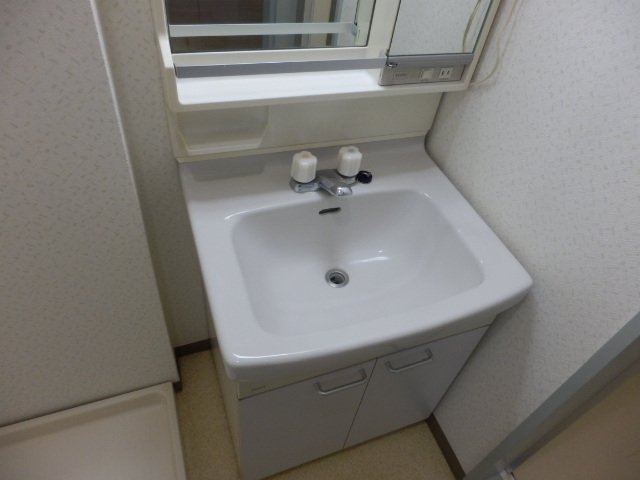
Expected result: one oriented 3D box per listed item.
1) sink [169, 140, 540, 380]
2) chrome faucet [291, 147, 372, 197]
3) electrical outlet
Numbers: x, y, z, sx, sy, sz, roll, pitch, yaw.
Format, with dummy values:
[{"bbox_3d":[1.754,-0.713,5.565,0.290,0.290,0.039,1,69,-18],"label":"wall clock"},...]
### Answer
[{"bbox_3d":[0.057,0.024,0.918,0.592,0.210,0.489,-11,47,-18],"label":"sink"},{"bbox_3d":[0.028,-0.137,0.938,0.168,0.082,0.128,-11,47,-18],"label":"chrome faucet"},{"bbox_3d":[0.251,-0.336,0.888,0.031,0.025,0.010,-11,47,-18],"label":"electrical outlet"}]

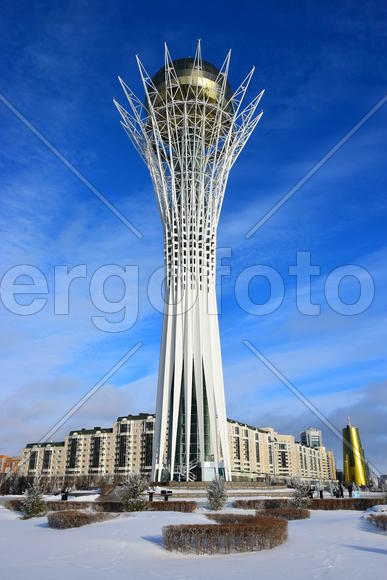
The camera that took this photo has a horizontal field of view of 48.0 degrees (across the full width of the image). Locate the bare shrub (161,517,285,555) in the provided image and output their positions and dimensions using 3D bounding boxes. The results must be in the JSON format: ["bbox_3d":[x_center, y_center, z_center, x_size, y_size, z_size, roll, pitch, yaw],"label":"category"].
[{"bbox_3d":[0.842,6.639,11.824,3.250,0.650,2.300,0,-24,0],"label":"bare shrub"}]

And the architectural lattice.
[{"bbox_3d":[-0.586,-9.950,93.443,37.500,94.000,37.500,0,-24,0],"label":"architectural lattice"}]

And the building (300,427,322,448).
[{"bbox_3d":[131.641,181.738,477.307,18.000,58.000,18.000,3,-24,-6],"label":"building"}]

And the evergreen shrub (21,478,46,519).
[{"bbox_3d":[-8.721,11.149,23.717,1.450,2.050,1.400,0,-24,0],"label":"evergreen shrub"}]

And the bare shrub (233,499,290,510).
[{"bbox_3d":[4.632,14.569,29.639,3.900,0.600,1.000,0,-24,0],"label":"bare shrub"}]

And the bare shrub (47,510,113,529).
[{"bbox_3d":[-4.721,9.442,18.019,2.750,0.550,1.800,0,-24,0],"label":"bare shrub"}]

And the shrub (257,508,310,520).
[{"bbox_3d":[4.538,11.208,21.940,2.600,0.500,1.300,0,-24,0],"label":"shrub"}]

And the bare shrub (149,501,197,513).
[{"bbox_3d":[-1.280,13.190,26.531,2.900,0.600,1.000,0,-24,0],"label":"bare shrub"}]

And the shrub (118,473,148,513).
[{"bbox_3d":[-3.755,12.598,27.231,1.950,2.250,1.900,0,-24,0],"label":"shrub"}]

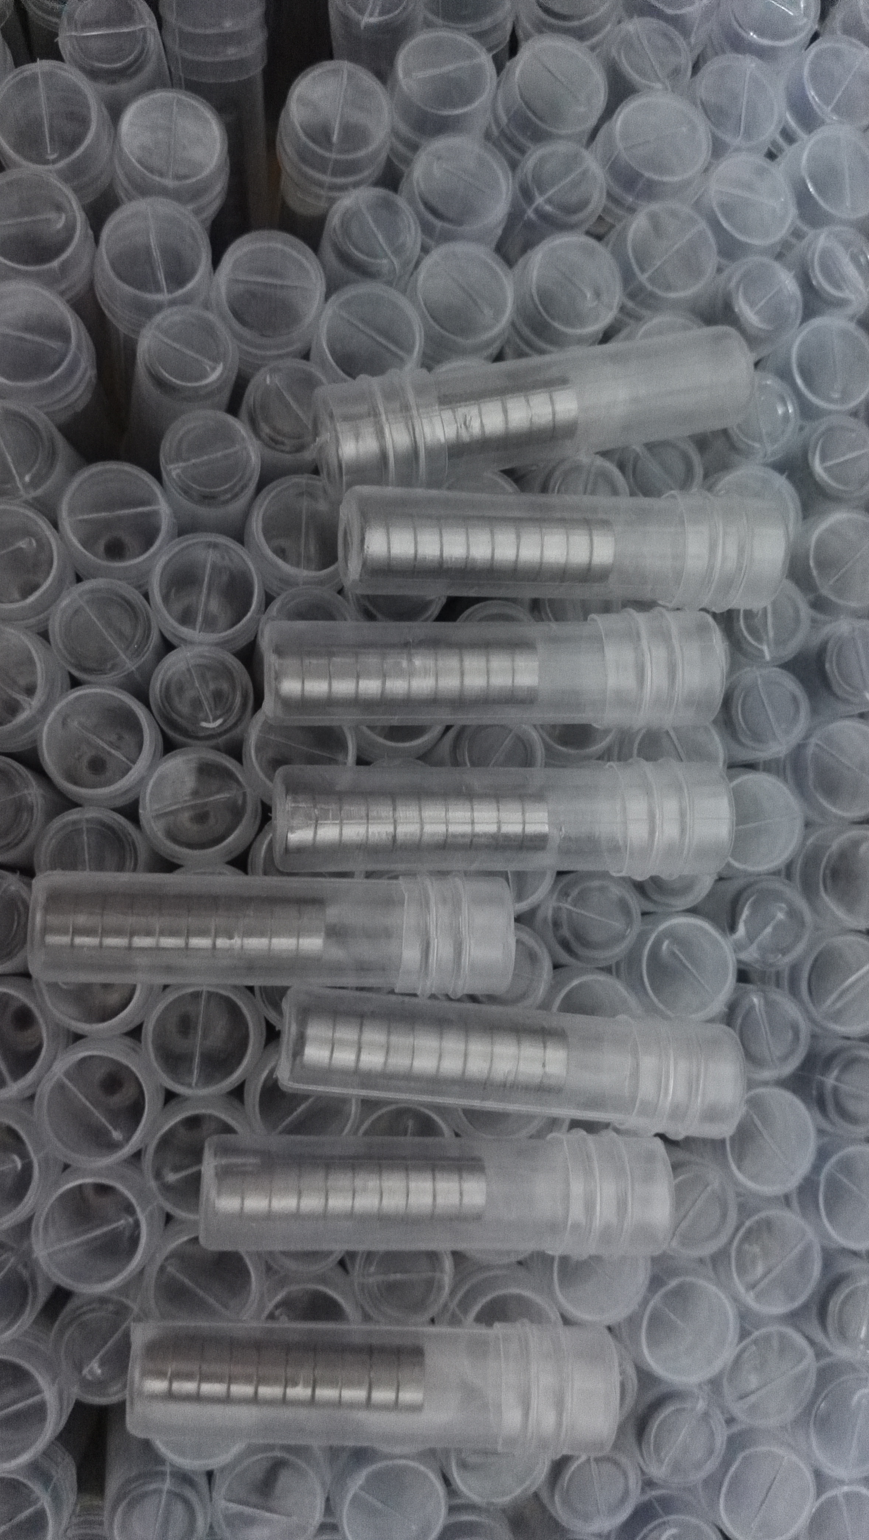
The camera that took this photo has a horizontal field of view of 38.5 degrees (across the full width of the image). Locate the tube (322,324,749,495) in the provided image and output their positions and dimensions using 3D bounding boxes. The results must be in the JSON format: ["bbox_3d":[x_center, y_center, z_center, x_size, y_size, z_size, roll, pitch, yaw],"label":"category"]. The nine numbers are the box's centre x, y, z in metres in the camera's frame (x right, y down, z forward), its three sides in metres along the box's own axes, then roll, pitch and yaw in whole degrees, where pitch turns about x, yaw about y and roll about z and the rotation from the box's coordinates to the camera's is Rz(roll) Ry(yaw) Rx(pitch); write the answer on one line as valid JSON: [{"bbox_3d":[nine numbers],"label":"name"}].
[{"bbox_3d":[0.019,-0.070,0.244,0.085,0.021,0.021,-12,84,-6],"label":"tube"}]

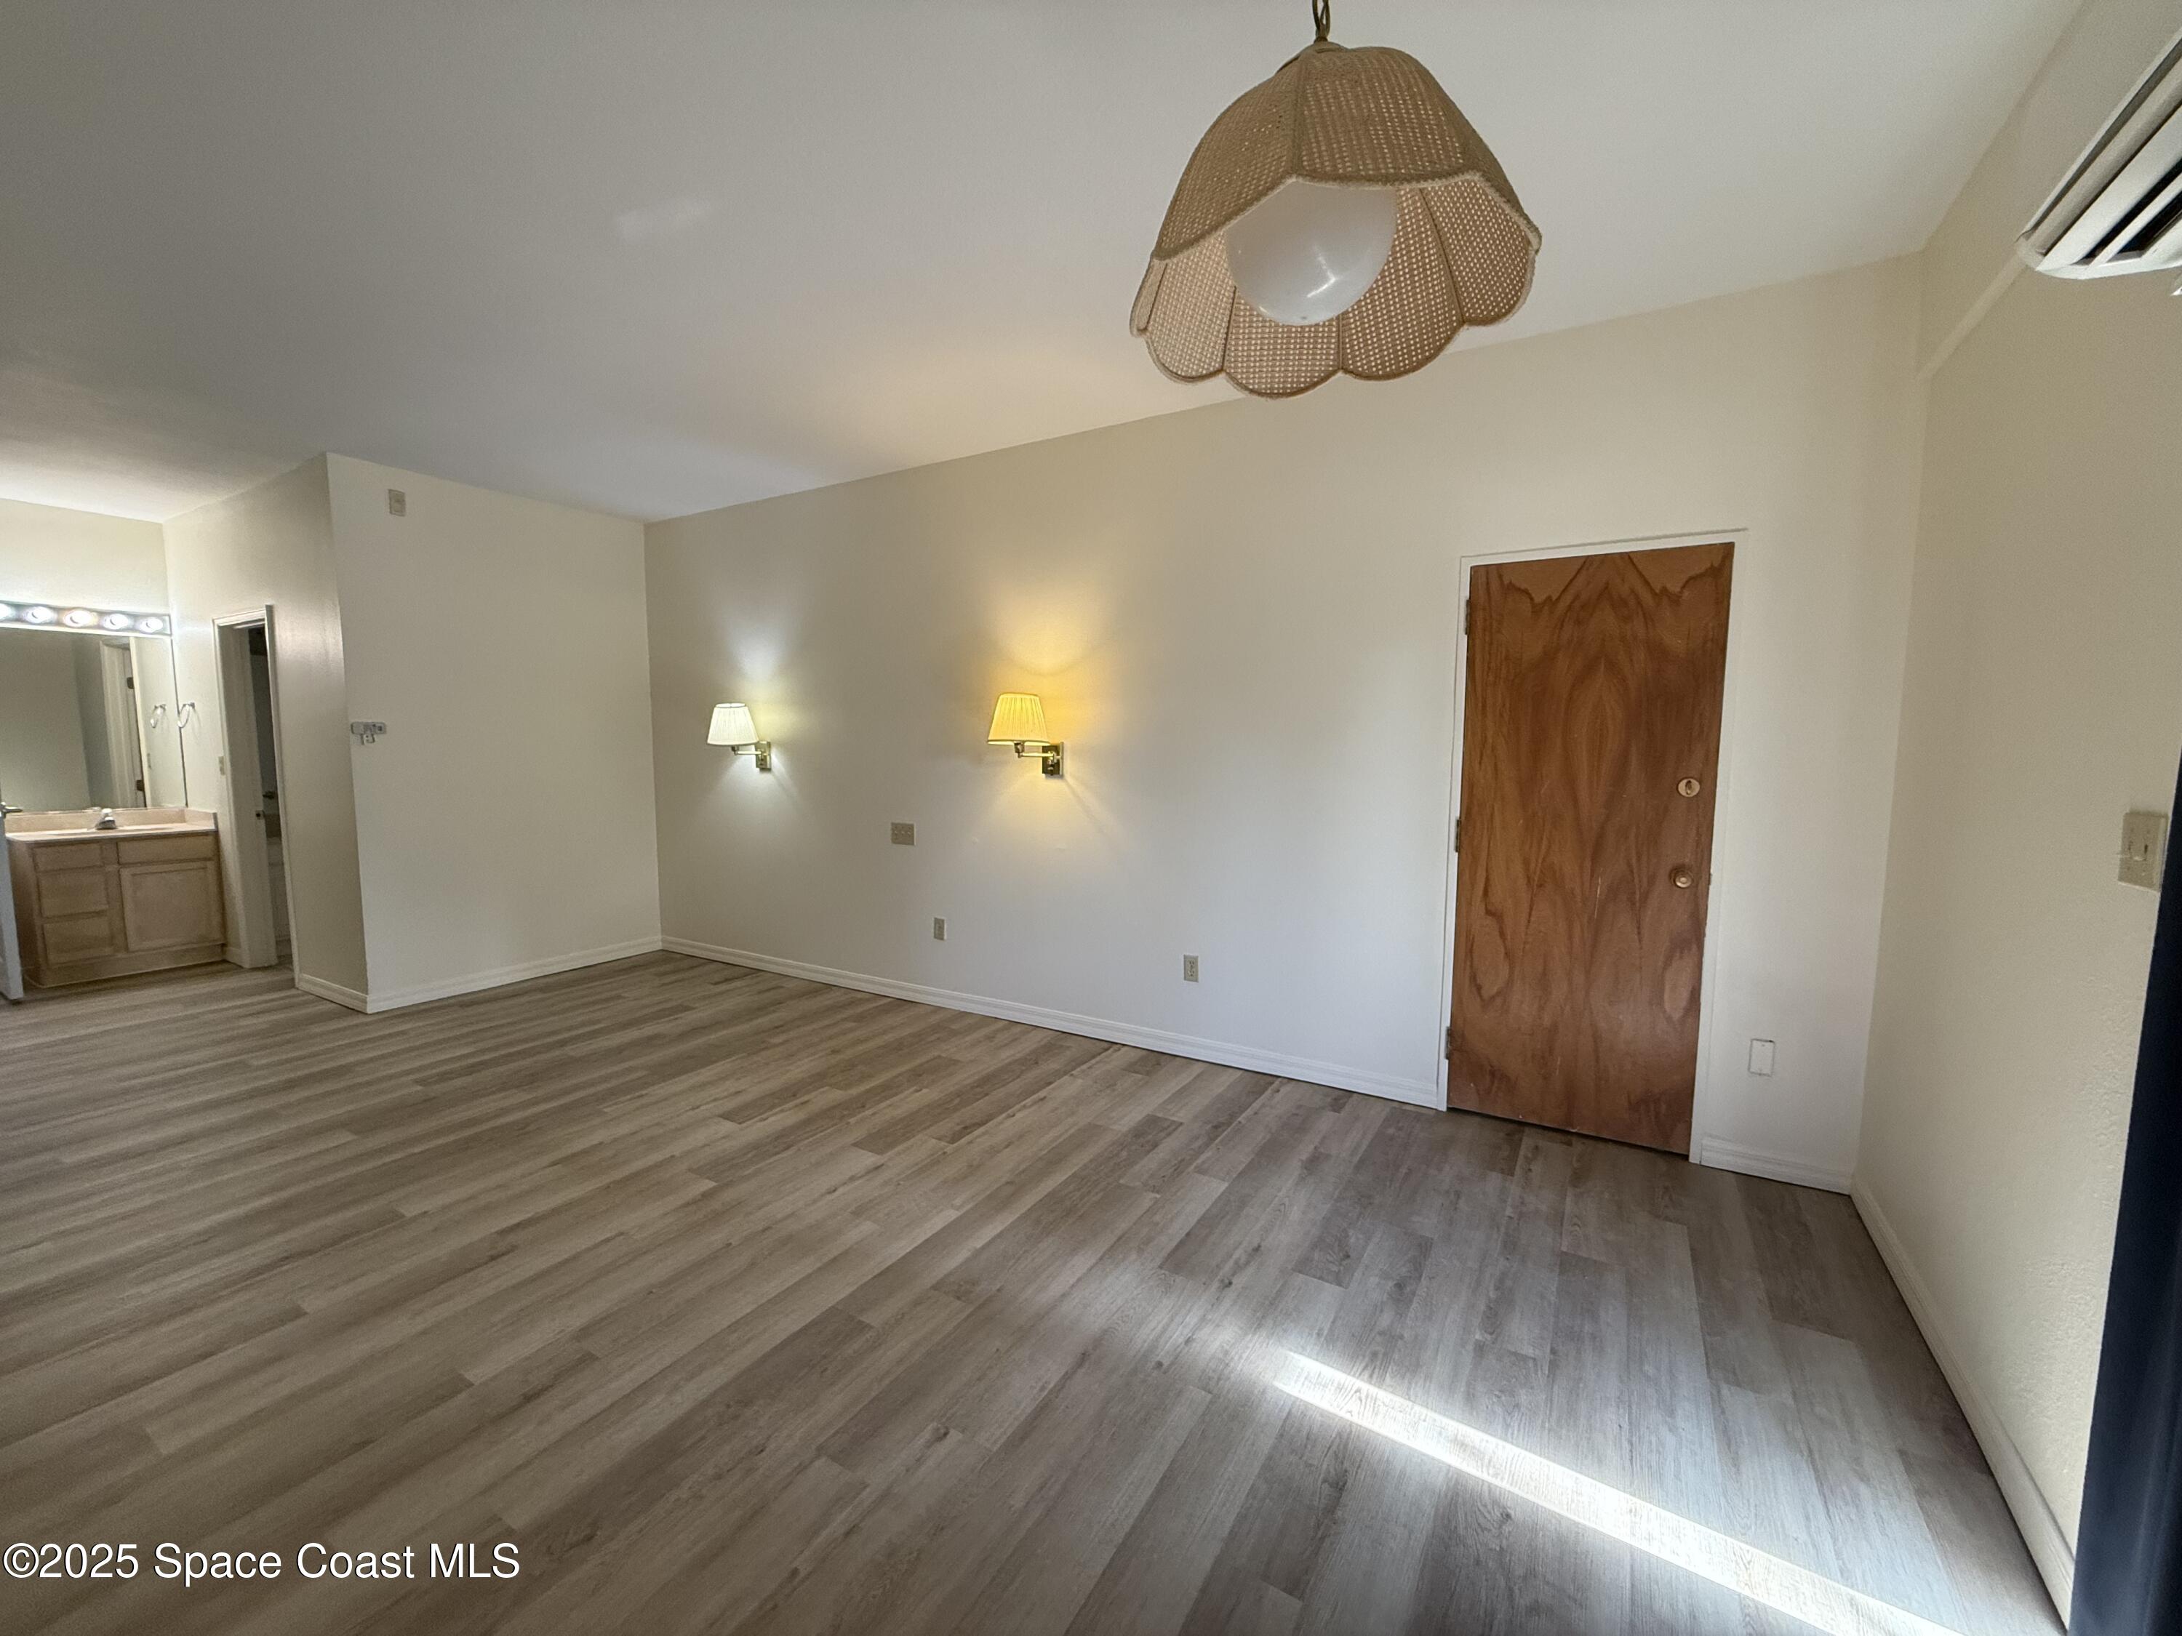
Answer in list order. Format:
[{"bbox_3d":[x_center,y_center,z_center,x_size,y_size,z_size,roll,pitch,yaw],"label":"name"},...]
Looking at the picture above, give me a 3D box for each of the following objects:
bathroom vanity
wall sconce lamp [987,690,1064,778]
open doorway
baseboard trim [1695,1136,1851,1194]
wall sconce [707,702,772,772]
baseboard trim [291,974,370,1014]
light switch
[{"bbox_3d":[-5.841,0.505,5.316,0.520,0.825,0.755,3,6,31],"label":"bathroom vanity"},{"bbox_3d":[-0.286,-0.373,4.023,0.280,0.375,0.380,3,6,31],"label":"wall sconce lamp"},{"bbox_3d":[-4.759,-0.107,5.112,0.860,2.090,0.120,3,6,31],"label":"open doorway"},{"bbox_3d":[2.215,1.127,2.854,0.395,0.098,0.014,3,6,31],"label":"baseboard trim"},{"bbox_3d":[-2.011,-0.465,5.062,0.280,0.375,0.380,3,6,31],"label":"wall sconce"},{"bbox_3d":[-4.056,0.932,4.721,0.850,0.098,0.014,3,6,31],"label":"baseboard trim"},{"bbox_3d":[1.618,0.051,1.357,0.009,0.114,0.113,3,6,31],"label":"light switch"}]

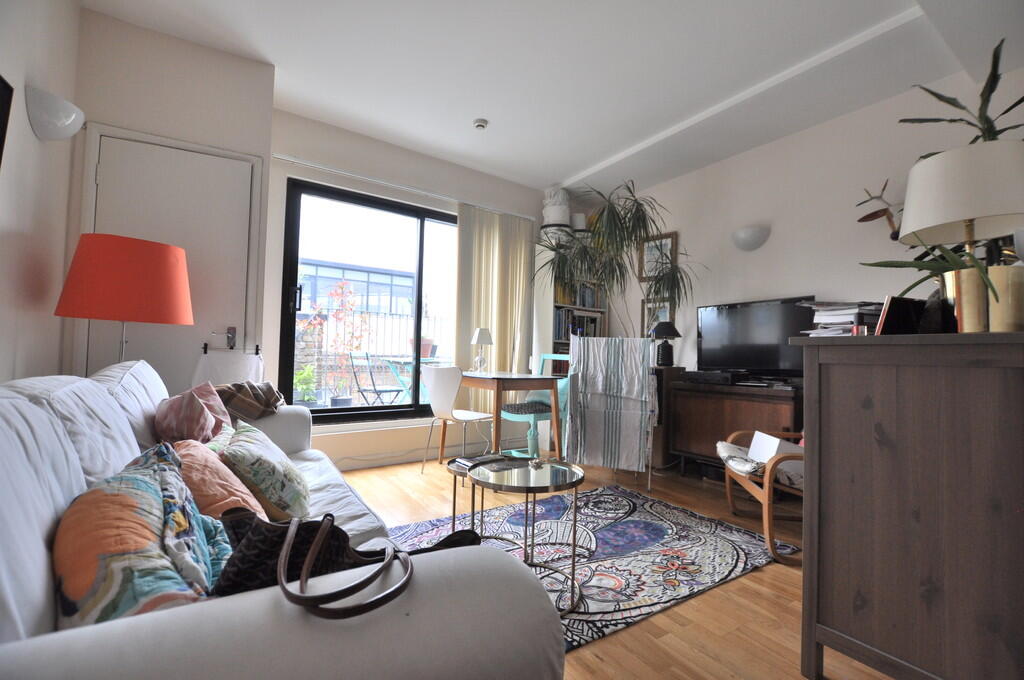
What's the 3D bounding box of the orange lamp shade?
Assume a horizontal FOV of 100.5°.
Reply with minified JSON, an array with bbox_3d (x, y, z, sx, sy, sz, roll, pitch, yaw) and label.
[{"bbox_3d":[-1.644,-0.253,1.850,0.450,0.338,0.450,3,-2,-34],"label":"orange lamp shade"}]

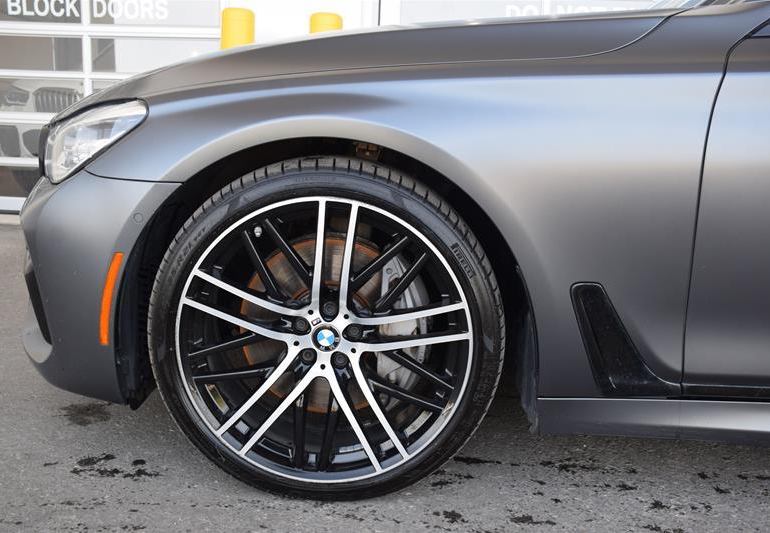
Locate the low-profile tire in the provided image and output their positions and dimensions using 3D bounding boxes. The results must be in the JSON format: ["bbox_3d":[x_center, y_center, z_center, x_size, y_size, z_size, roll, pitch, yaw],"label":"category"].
[{"bbox_3d":[-0.114,0.123,1.559,0.705,0.695,0.245,2,12,1],"label":"low-profile tire"}]

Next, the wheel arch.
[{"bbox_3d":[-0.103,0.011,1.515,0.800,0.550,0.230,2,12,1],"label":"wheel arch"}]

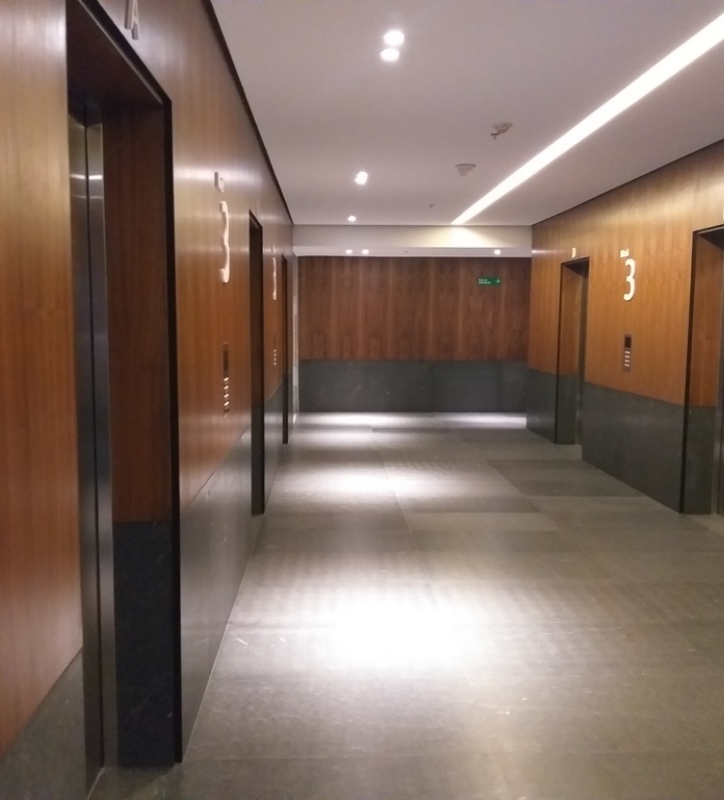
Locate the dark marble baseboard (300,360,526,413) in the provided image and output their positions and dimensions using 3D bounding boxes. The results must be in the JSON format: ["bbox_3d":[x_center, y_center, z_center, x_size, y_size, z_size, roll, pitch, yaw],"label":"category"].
[{"bbox_3d":[0.836,-0.219,12.993,3.687,0.852,0.040,0,6,-2],"label":"dark marble baseboard"}]

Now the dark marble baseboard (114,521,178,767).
[{"bbox_3d":[-0.732,0.825,2.723,0.199,0.852,0.040,0,6,-2],"label":"dark marble baseboard"}]

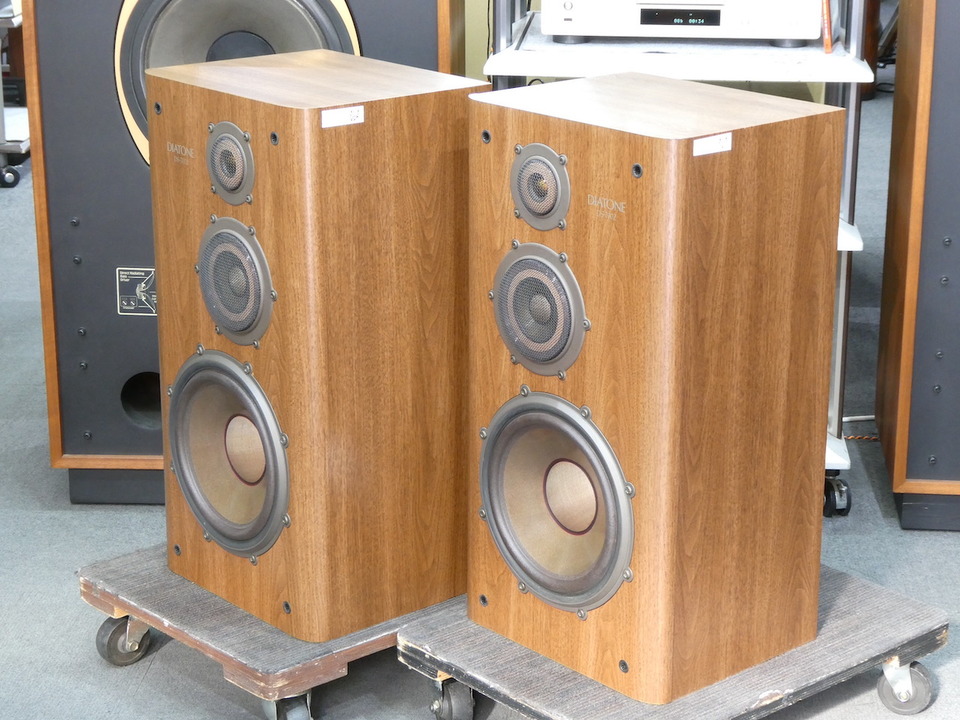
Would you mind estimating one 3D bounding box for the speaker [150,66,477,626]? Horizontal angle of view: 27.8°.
[{"bbox_3d":[-0.229,-0.035,2.708,0.316,0.722,0.380,-15,23,-39],"label":"speaker"}]

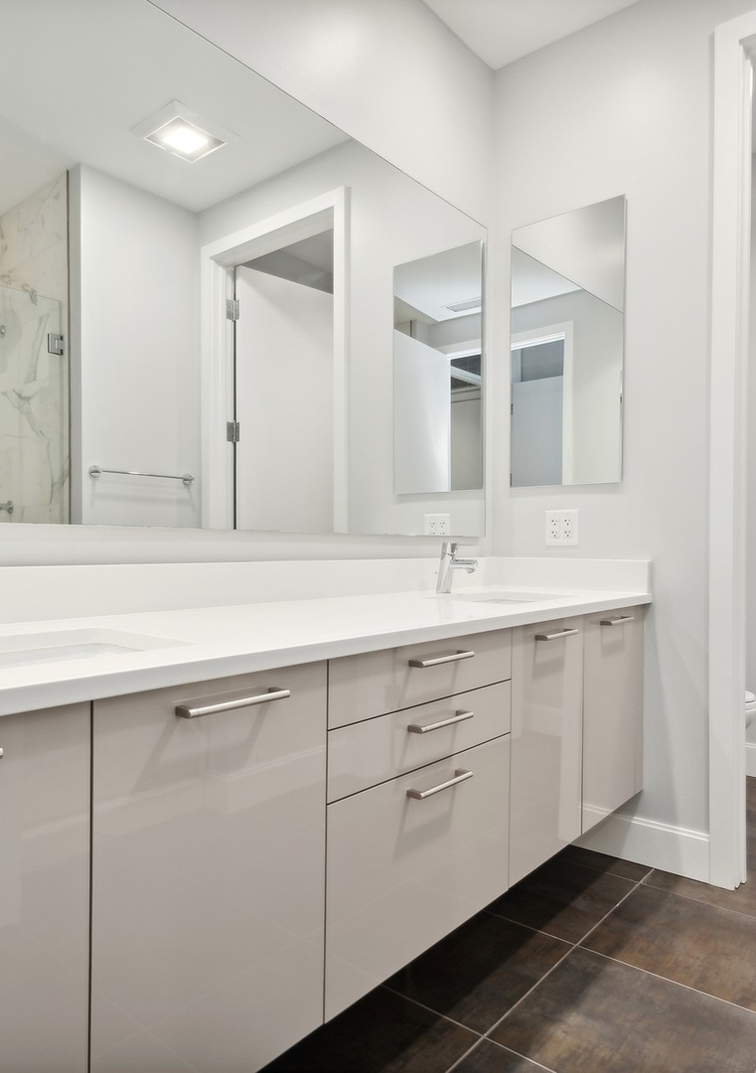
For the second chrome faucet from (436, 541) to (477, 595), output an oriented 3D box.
[{"bbox_3d":[0.236,0.096,2.029,0.136,0.155,0.046,0,-1,41],"label":"second chrome faucet"}]

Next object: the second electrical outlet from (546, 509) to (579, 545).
[{"bbox_3d":[0.615,-0.029,2.245,0.117,0.116,0.008,0,-1,41],"label":"second electrical outlet"}]

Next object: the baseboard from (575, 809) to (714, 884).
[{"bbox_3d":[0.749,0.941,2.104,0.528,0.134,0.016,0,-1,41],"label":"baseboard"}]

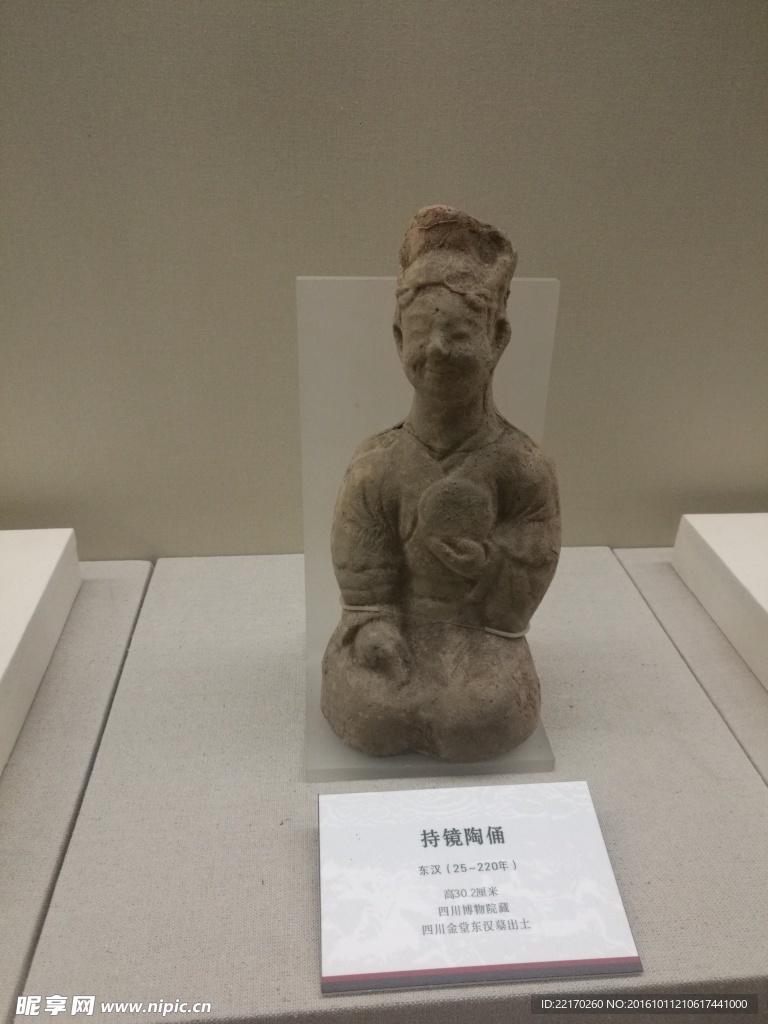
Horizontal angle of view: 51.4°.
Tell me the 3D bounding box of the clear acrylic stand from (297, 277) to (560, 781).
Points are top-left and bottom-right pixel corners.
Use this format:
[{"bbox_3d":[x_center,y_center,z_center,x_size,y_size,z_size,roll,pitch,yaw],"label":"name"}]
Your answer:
[{"bbox_3d":[0.028,0.013,0.464,0.150,0.268,0.114,-1,29,-6],"label":"clear acrylic stand"}]

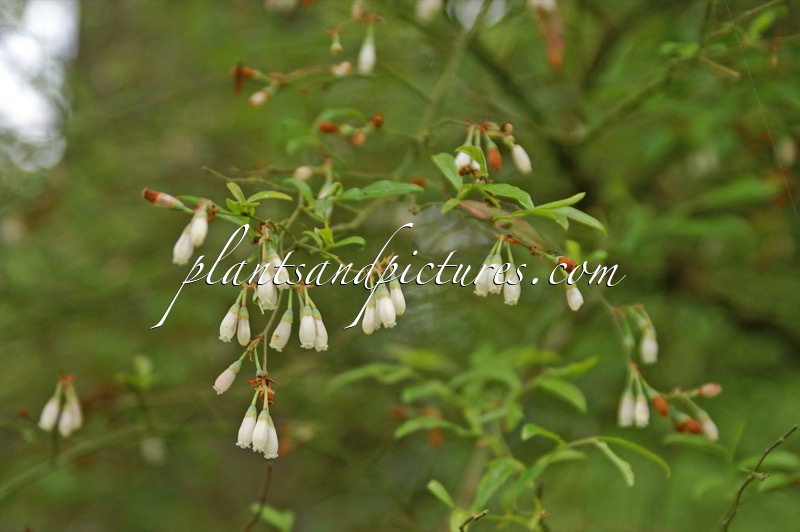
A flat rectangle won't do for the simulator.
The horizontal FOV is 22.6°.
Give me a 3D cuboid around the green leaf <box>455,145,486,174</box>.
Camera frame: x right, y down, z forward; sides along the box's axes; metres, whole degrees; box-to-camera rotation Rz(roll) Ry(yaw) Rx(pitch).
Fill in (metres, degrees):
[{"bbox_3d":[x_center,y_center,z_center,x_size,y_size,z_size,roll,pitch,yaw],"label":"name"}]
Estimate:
[{"bbox_3d":[0.020,-0.030,0.560,0.003,0.011,0.005,-37,15,32],"label":"green leaf"}]

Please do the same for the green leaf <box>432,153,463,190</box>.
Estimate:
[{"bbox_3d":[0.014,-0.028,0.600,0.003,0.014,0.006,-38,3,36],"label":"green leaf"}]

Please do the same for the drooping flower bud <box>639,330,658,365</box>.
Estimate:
[{"bbox_3d":[0.076,0.025,0.610,0.005,0.011,0.005,-2,0,0],"label":"drooping flower bud"}]

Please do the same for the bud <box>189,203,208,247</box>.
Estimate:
[{"bbox_3d":[-0.060,-0.012,0.600,0.004,0.013,0.004,12,0,0],"label":"bud"}]

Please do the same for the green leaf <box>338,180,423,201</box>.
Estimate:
[{"bbox_3d":[-0.006,-0.022,0.570,0.025,0.003,0.008,-6,26,-6],"label":"green leaf"}]

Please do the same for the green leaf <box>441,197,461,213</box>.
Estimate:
[{"bbox_3d":[0.014,-0.017,0.565,0.003,0.007,0.001,43,-12,30],"label":"green leaf"}]

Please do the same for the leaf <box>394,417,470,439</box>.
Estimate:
[{"bbox_3d":[0.010,0.052,0.640,0.025,0.005,0.008,-3,21,-18],"label":"leaf"}]

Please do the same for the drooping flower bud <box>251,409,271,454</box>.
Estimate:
[{"bbox_3d":[-0.034,0.040,0.490,0.004,0.011,0.004,8,0,0],"label":"drooping flower bud"}]

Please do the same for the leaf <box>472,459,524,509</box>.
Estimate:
[{"bbox_3d":[0.030,0.067,0.620,0.007,0.018,0.004,29,-12,34],"label":"leaf"}]

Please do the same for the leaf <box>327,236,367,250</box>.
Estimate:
[{"bbox_3d":[-0.015,-0.006,0.550,0.011,0.003,0.004,-9,17,14],"label":"leaf"}]

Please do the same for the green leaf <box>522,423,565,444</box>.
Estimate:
[{"bbox_3d":[0.044,0.052,0.620,0.014,0.003,0.006,19,27,0],"label":"green leaf"}]

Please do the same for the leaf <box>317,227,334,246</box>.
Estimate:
[{"bbox_3d":[-0.018,-0.007,0.490,0.004,0.005,0.004,-14,0,0],"label":"leaf"}]

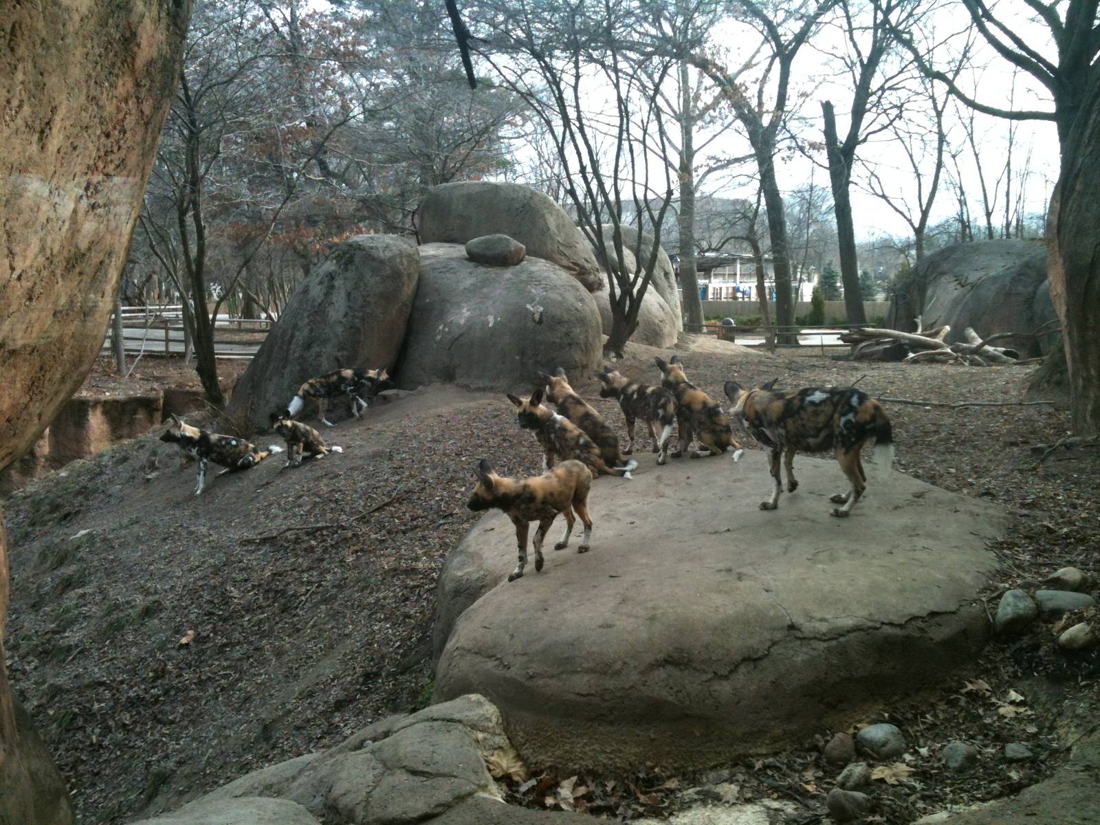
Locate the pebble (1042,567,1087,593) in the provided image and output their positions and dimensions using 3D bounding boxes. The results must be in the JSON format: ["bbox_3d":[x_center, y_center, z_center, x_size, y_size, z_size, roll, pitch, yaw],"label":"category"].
[{"bbox_3d":[2.828,0.917,6.100,0.211,0.123,0.180,0,6,0],"label":"pebble"}]

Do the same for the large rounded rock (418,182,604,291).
[{"bbox_3d":[-0.618,-2.705,17.200,2.750,1.600,2.100,0,6,0],"label":"large rounded rock"}]

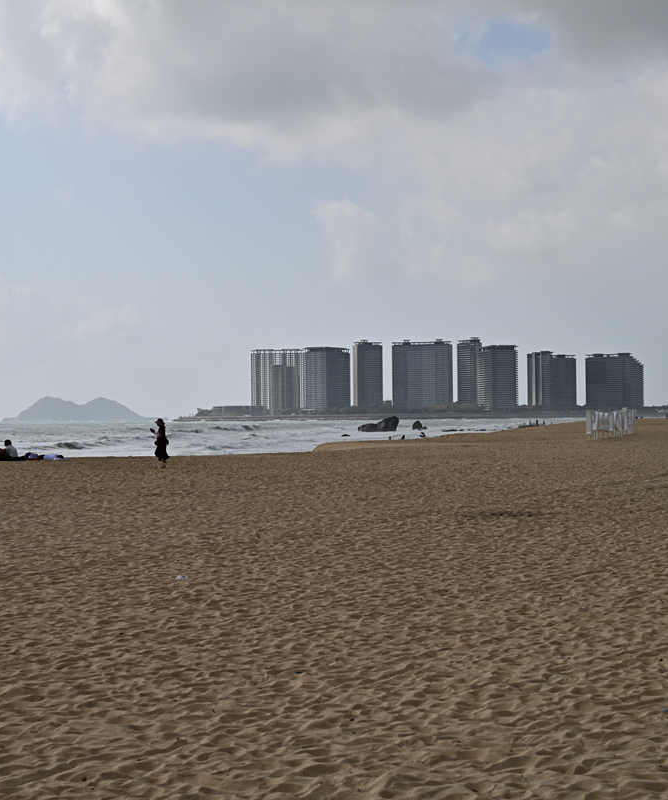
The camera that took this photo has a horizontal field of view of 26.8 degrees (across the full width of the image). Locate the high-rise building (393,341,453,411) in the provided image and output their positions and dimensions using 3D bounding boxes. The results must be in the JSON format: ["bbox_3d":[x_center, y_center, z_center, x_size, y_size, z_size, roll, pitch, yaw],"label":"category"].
[{"bbox_3d":[134.237,-36.260,2115.000,89.000,108.779,25.000,-1,-1,17],"label":"high-rise building"}]

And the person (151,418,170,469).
[{"bbox_3d":[-5.743,1.432,46.300,0.640,1.640,0.500,-1,-1,-6],"label":"person"}]

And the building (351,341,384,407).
[{"bbox_3d":[51.247,-36.174,2110.000,40.000,107.015,22.000,0,-1,-20],"label":"building"}]

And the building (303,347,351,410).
[{"bbox_3d":[-9.542,-28.992,2055.000,42.000,96.152,60.000,-1,-1,24],"label":"building"}]

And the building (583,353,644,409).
[{"bbox_3d":[425.545,-28.016,2120.000,82.000,84.806,38.000,-1,-1,14],"label":"building"}]

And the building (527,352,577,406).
[{"bbox_3d":[326.213,-28.740,2090.000,56.000,87.338,40.000,0,-1,-25],"label":"building"}]

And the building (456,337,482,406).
[{"bbox_3d":[200.246,-38.353,2065.000,17.000,107.683,40.000,0,-1,-42],"label":"building"}]

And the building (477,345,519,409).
[{"bbox_3d":[233.486,-31.274,1990.000,38.000,93.821,52.000,0,-1,-18],"label":"building"}]

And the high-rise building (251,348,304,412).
[{"bbox_3d":[-82.661,-27.181,2085.000,77.000,96.066,22.000,-1,-1,-10],"label":"high-rise building"}]

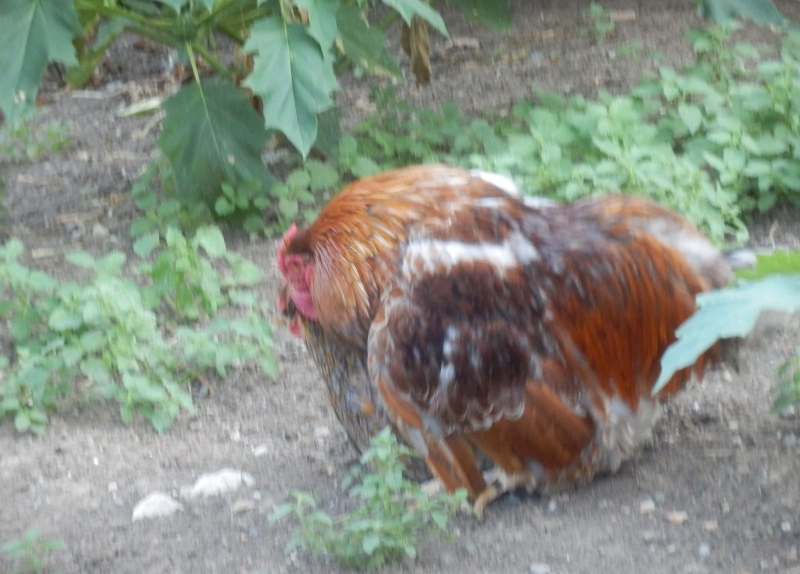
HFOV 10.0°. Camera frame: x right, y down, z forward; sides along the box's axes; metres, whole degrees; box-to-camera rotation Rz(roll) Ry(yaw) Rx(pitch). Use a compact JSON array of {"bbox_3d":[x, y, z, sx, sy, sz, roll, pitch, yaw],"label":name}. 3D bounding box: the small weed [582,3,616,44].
[{"bbox_3d":[0.253,-0.335,5.810,0.043,0.045,0.038,0,18,0],"label":"small weed"}]

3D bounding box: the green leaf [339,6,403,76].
[{"bbox_3d":[-0.036,-0.285,5.250,0.080,0.085,0.045,0,18,0],"label":"green leaf"}]

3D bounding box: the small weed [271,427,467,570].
[{"bbox_3d":[-0.029,0.192,4.150,0.175,0.115,0.140,0,18,0],"label":"small weed"}]

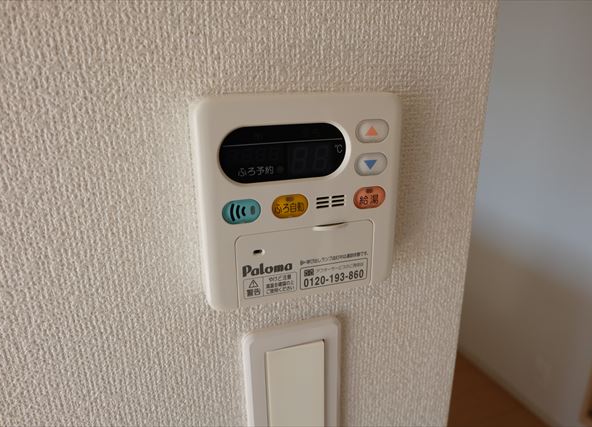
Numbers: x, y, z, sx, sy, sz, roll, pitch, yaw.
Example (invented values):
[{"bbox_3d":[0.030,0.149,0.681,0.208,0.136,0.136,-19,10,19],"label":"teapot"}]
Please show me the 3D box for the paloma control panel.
[{"bbox_3d":[0.004,-0.008,0.256,0.121,0.122,0.021,-6,18,-16],"label":"paloma control panel"}]

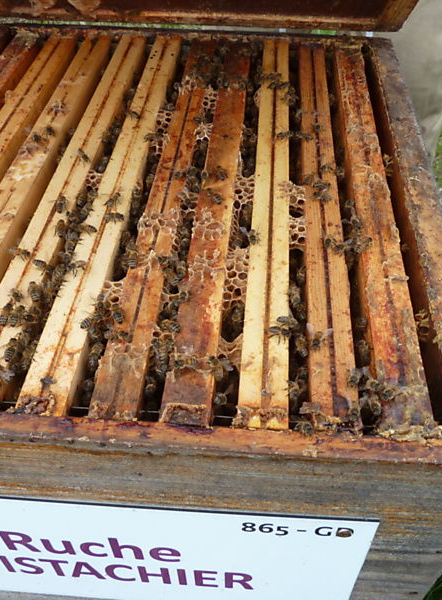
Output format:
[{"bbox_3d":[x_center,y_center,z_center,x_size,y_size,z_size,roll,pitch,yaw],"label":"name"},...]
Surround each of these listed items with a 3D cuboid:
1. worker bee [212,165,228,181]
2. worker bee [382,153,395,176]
[{"bbox_3d":[0.000,-0.096,0.438,0.007,0.005,0.013,-5,47,-5],"label":"worker bee"},{"bbox_3d":[0.134,-0.108,0.463,0.006,0.015,0.007,-5,5,8],"label":"worker bee"}]

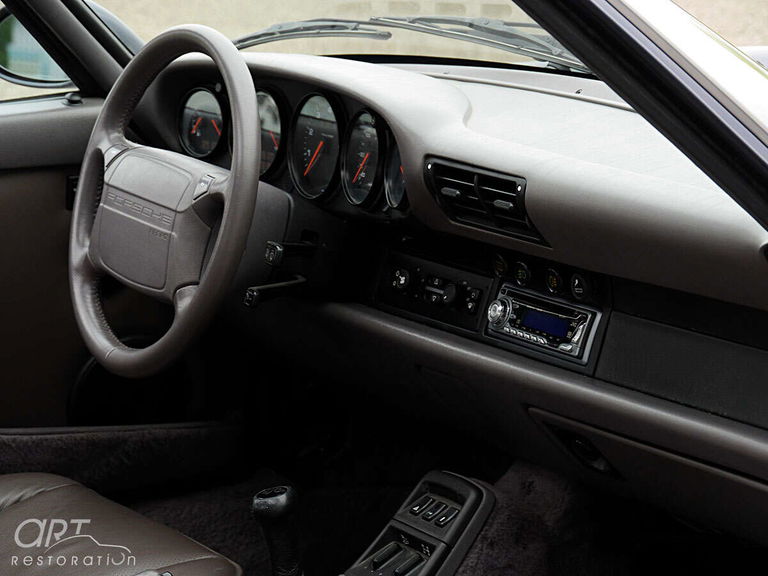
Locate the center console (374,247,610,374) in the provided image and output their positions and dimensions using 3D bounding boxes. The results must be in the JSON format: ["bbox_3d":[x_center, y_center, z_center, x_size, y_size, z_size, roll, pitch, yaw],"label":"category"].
[{"bbox_3d":[0.130,0.014,3.094,0.070,0.095,0.440,15,1,-31],"label":"center console"}]

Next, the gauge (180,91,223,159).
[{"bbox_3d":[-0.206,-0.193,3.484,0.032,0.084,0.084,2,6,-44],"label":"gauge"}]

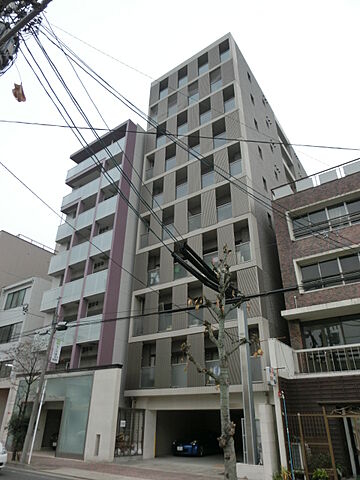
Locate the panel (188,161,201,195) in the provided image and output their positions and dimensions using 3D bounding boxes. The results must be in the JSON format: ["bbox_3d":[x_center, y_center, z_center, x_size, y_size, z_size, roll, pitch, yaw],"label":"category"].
[{"bbox_3d":[0.973,-4.294,22.758,1.020,2.551,0.100,-18,-35,30],"label":"panel"}]

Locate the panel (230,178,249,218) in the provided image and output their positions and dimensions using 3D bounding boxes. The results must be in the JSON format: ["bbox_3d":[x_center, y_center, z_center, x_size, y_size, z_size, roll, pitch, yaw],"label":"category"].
[{"bbox_3d":[3.386,-2.290,18.476,0.945,2.448,0.100,-18,-34,31],"label":"panel"}]

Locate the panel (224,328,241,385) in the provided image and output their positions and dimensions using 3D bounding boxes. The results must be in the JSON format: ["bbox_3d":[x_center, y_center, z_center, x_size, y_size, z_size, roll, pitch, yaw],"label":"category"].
[{"bbox_3d":[2.522,5.380,15.562,1.010,2.494,0.120,-17,-34,29],"label":"panel"}]

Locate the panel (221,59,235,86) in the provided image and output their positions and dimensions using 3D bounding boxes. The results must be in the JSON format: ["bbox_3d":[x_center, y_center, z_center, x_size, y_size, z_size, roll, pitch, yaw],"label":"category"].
[{"bbox_3d":[3.649,-12.874,25.637,0.994,2.551,0.100,-18,-35,30],"label":"panel"}]

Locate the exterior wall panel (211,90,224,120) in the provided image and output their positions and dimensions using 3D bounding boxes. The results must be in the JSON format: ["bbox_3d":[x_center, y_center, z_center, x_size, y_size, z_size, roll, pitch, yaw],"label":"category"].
[{"bbox_3d":[2.771,-10.018,24.669,1.044,2.551,0.100,-18,-35,30],"label":"exterior wall panel"}]

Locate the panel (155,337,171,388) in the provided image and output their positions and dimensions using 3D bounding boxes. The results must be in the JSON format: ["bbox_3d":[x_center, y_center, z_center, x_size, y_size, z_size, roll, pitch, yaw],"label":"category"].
[{"bbox_3d":[-0.796,6.250,16.997,0.960,2.448,0.100,-18,-34,31],"label":"panel"}]

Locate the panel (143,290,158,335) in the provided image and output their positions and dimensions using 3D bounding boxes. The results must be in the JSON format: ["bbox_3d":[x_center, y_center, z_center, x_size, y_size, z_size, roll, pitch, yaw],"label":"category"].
[{"bbox_3d":[-1.571,4.109,18.834,0.984,2.447,0.100,-18,-34,31],"label":"panel"}]

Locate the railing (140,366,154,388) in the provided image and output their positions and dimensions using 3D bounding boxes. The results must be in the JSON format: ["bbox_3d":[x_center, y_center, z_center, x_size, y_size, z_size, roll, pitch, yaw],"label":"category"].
[{"bbox_3d":[-1.735,7.486,18.075,0.998,1.120,0.080,-18,-35,30],"label":"railing"}]

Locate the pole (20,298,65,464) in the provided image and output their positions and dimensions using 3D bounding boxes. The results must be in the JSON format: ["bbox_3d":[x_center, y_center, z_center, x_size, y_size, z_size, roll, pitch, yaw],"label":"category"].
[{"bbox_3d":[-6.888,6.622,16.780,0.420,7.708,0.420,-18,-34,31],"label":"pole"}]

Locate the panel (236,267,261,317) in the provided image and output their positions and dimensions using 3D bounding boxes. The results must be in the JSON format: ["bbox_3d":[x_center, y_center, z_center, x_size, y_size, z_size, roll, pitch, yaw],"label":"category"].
[{"bbox_3d":[3.364,2.624,16.477,0.928,2.522,0.120,-17,-34,29],"label":"panel"}]

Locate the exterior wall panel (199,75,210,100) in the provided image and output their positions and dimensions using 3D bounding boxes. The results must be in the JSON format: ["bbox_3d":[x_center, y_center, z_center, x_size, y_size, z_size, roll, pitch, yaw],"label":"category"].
[{"bbox_3d":[1.855,-11.362,24.851,0.920,2.448,0.100,-18,-34,31],"label":"exterior wall panel"}]

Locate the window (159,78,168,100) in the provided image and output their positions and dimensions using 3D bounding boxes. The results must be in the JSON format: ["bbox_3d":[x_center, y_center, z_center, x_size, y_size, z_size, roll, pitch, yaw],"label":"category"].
[{"bbox_3d":[-1.409,-13.736,30.241,0.998,2.551,0.120,-18,-35,30],"label":"window"}]

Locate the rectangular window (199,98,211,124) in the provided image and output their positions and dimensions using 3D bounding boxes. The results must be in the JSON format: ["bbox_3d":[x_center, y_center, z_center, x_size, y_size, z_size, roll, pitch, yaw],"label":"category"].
[{"bbox_3d":[1.931,-9.713,25.224,1.058,2.551,0.120,-18,-35,30],"label":"rectangular window"}]

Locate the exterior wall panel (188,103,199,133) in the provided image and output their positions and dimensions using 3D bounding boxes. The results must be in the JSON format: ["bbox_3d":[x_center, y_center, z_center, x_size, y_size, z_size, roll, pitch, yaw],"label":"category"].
[{"bbox_3d":[1.050,-8.707,23.994,0.947,2.448,0.100,-18,-34,31],"label":"exterior wall panel"}]

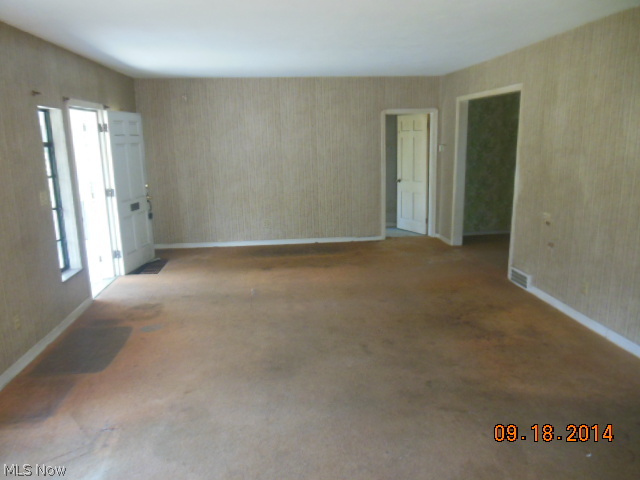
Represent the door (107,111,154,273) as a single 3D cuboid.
[{"bbox_3d":[-2.473,-0.629,6.089,0.045,2.023,0.787,1,13,8],"label":"door"}]

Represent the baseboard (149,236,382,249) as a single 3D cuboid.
[{"bbox_3d":[-0.793,0.036,7.482,3.771,0.085,0.020,-2,13,-6],"label":"baseboard"}]

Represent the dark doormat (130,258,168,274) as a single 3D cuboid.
[{"bbox_3d":[-2.336,0.370,6.300,0.427,0.012,0.727,-2,13,-6],"label":"dark doormat"}]

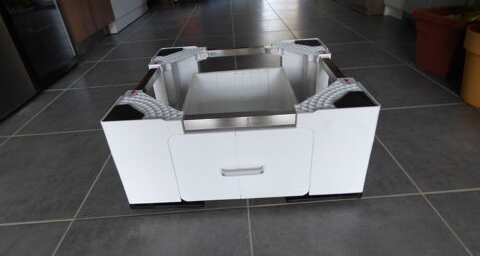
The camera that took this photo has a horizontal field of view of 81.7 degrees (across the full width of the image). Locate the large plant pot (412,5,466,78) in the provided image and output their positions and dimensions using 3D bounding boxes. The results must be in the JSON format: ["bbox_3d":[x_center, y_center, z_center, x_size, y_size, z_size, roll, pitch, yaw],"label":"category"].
[{"bbox_3d":[1.027,-0.400,1.308,0.302,0.268,0.302,-9,33,-7],"label":"large plant pot"}]

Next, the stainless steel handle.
[{"bbox_3d":[0.007,0.104,0.665,0.104,0.011,0.021,-3,32,2],"label":"stainless steel handle"}]

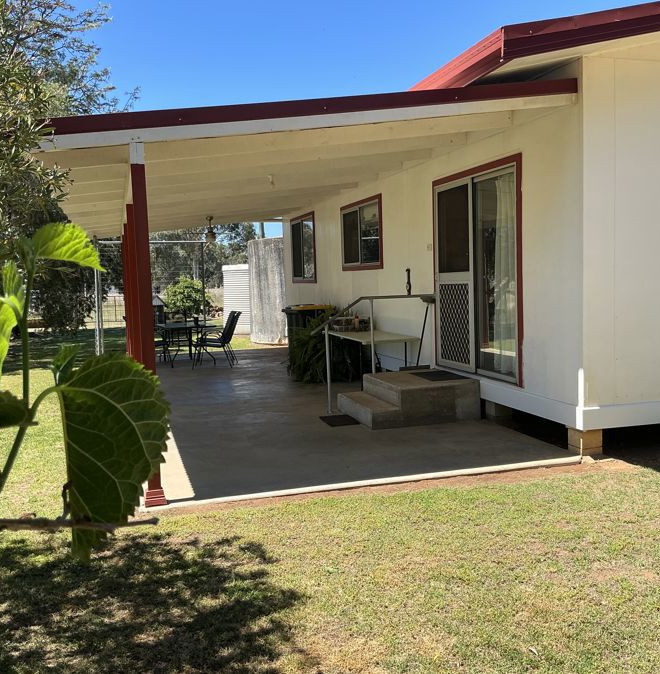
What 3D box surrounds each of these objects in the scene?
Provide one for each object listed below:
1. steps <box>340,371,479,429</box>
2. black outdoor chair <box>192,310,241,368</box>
[{"bbox_3d":[0.822,0.638,7.932,1.170,0.423,1.246,-3,5,-16],"label":"steps"},{"bbox_3d":[-2.028,0.051,12.893,0.813,0.958,0.578,-3,5,-11],"label":"black outdoor chair"}]

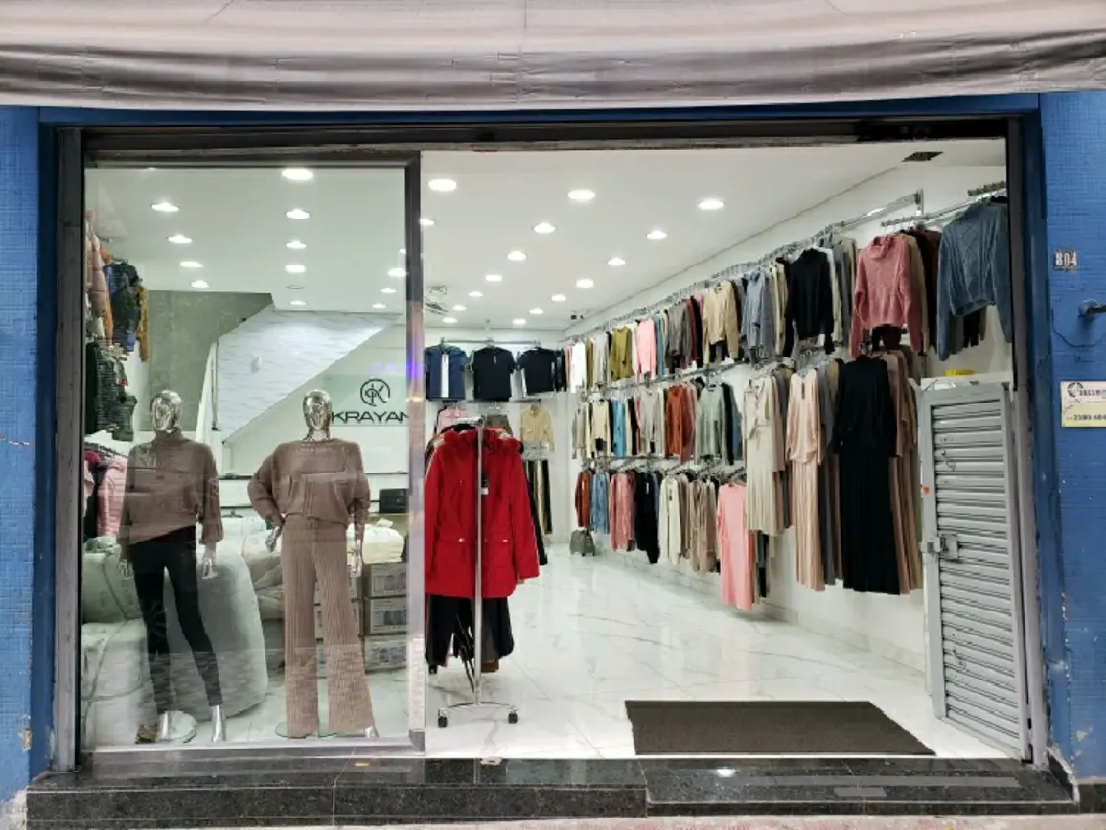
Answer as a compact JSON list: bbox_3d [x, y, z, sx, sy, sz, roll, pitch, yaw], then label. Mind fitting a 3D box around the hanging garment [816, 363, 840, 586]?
[{"bbox_3d":[1.920,0.423,5.997,0.110,1.533,0.410,0,-3,-27],"label":"hanging garment"}]

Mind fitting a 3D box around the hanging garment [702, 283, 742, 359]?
[{"bbox_3d":[1.439,-0.795,7.090,0.110,0.630,0.440,0,-3,-23],"label":"hanging garment"}]

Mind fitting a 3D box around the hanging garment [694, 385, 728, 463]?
[{"bbox_3d":[1.385,0.088,7.280,0.110,0.652,0.430,0,-3,-21],"label":"hanging garment"}]

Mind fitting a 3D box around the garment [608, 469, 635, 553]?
[{"bbox_3d":[0.764,1.068,9.310,0.110,0.865,0.440,0,-3,-23],"label":"garment"}]

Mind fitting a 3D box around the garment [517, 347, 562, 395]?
[{"bbox_3d":[-0.197,-0.619,11.800,0.600,0.680,0.160,-1,-2,-3],"label":"garment"}]

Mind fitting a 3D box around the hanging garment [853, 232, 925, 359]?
[{"bbox_3d":[2.009,-0.716,4.984,0.470,0.740,0.170,0,-2,-16],"label":"hanging garment"}]

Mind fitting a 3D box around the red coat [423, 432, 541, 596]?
[{"bbox_3d":[-0.387,0.518,4.480,0.620,0.878,0.230,-1,-3,-2],"label":"red coat"}]

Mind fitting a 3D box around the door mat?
[{"bbox_3d":[1.075,1.573,4.228,1.350,0.015,0.815,-1,-2,2],"label":"door mat"}]

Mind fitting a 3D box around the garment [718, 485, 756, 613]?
[{"bbox_3d":[1.499,1.076,6.787,0.370,1.030,0.170,0,-2,-16],"label":"garment"}]

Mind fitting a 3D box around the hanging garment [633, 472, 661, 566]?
[{"bbox_3d":[0.971,1.071,8.635,0.340,0.950,0.160,0,-2,-16],"label":"hanging garment"}]

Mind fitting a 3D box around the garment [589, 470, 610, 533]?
[{"bbox_3d":[0.563,1.062,10.063,0.310,0.730,0.150,0,-2,-16],"label":"garment"}]

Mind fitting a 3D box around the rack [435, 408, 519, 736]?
[{"bbox_3d":[-0.489,0.816,4.833,0.430,1.620,1.120,0,-2,-10],"label":"rack"}]

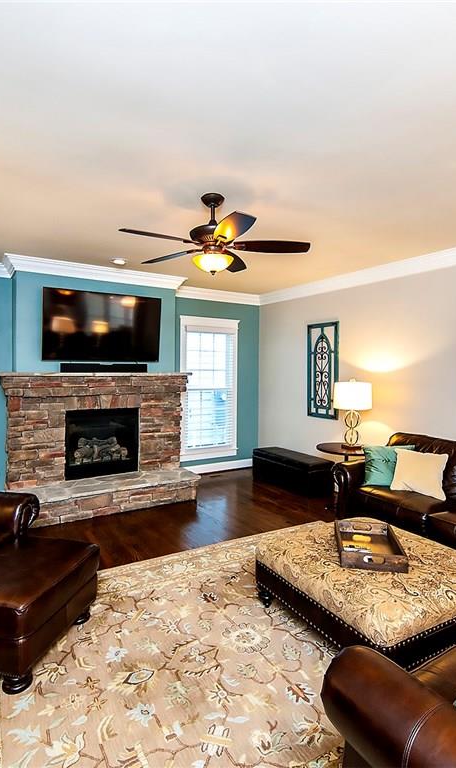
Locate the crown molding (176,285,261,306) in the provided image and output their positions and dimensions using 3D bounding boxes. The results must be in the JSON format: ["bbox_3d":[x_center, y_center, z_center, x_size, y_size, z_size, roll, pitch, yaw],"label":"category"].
[{"bbox_3d":[-0.133,-1.308,6.158,1.602,0.137,0.128,-1,2,-33],"label":"crown molding"}]

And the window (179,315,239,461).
[{"bbox_3d":[-0.259,0.069,6.199,0.983,2.075,0.101,-1,2,-33],"label":"window"}]

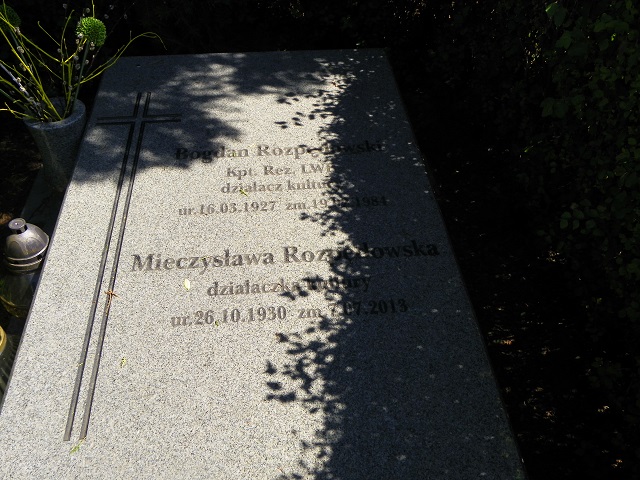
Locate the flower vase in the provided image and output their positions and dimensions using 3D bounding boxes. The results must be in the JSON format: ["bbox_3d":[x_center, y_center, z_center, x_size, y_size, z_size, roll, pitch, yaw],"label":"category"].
[{"bbox_3d":[-0.774,-0.283,1.782,0.173,0.235,0.173,-1,45,-7],"label":"flower vase"}]

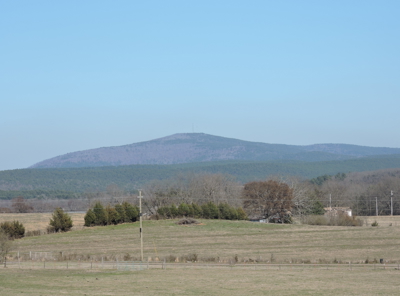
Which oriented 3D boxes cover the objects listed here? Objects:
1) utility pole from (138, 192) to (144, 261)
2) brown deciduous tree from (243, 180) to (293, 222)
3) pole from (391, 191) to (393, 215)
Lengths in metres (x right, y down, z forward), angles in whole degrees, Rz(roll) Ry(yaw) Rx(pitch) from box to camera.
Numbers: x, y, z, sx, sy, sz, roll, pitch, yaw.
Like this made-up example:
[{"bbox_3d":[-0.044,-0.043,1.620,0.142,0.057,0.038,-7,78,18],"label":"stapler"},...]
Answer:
[{"bbox_3d":[-8.610,11.560,290.000,0.850,10.600,0.500,-1,-1,0],"label":"utility pole"},{"bbox_3d":[17.870,13.900,520.000,13.000,10.500,12.500,-1,-1,0],"label":"brown deciduous tree"},{"bbox_3d":[65.420,18.930,670.000,0.500,8.900,0.450,-1,-1,0],"label":"pole"}]

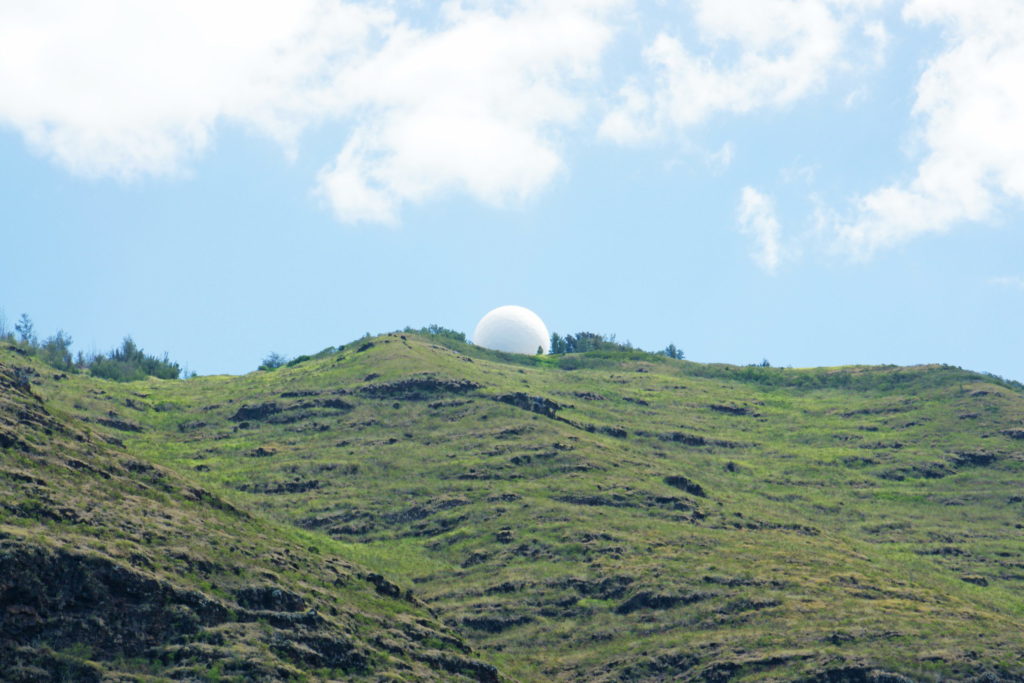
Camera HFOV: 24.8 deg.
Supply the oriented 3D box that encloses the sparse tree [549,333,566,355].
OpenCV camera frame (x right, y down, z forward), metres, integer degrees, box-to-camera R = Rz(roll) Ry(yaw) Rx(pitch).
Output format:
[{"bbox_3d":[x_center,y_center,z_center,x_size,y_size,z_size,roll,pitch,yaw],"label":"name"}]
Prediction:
[{"bbox_3d":[12.490,0.620,640.250,4.670,6.310,4.670,0,-12,0],"label":"sparse tree"}]

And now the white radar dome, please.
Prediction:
[{"bbox_3d":[0.010,-1.810,650.000,21.090,16.440,21.090,0,-12,0],"label":"white radar dome"}]

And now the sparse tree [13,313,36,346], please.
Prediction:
[{"bbox_3d":[-122.010,-2.880,585.000,5.520,8.970,5.520,0,-12,0],"label":"sparse tree"}]

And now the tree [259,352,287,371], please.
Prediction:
[{"bbox_3d":[-62.470,5.240,611.000,7.860,4.820,7.860,0,-12,0],"label":"tree"}]

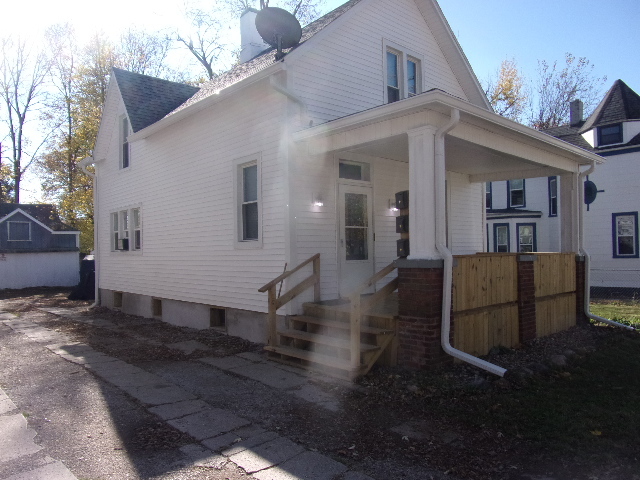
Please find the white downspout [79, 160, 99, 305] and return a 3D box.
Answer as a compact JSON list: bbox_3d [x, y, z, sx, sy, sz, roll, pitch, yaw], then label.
[{"bbox_3d":[-7.353,-0.172,14.124,0.540,4.640,0.100,0,-1,-42],"label":"white downspout"}]

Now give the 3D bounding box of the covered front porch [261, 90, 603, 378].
[{"bbox_3d":[2.579,-0.099,8.195,7.360,3.790,2.750,0,-1,-42],"label":"covered front porch"}]

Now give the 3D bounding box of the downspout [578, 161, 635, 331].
[{"bbox_3d":[5.939,0.078,9.299,0.100,3.470,0.950,0,-1,-42],"label":"downspout"}]

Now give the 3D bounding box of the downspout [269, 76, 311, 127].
[{"bbox_3d":[-0.467,-2.251,7.242,0.790,0.660,0.130,0,-1,-42],"label":"downspout"}]

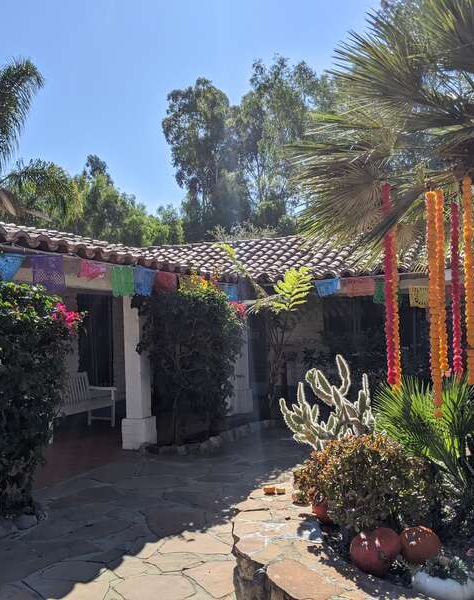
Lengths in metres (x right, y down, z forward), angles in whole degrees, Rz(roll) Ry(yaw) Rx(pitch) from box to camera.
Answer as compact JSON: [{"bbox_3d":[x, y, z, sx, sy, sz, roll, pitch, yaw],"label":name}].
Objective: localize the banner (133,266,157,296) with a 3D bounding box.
[{"bbox_3d":[-1.107,-0.224,7.548,0.040,0.360,0.490,-3,-3,26],"label":"banner"}]

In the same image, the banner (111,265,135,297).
[{"bbox_3d":[-1.301,-0.223,7.151,0.040,0.365,0.460,-3,-3,26],"label":"banner"}]

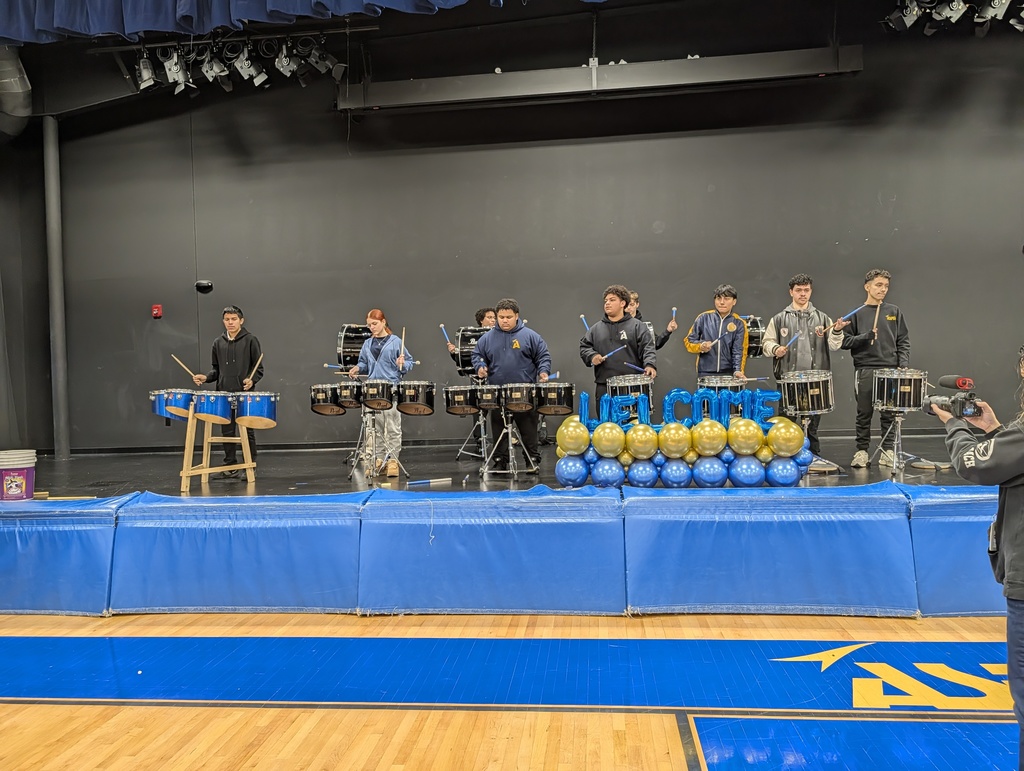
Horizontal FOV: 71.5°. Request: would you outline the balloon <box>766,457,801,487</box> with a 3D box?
[{"bbox_3d":[1.883,0.612,4.930,0.242,0.235,0.242,-2,0,7],"label":"balloon"}]

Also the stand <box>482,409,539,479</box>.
[{"bbox_3d":[-0.012,0.489,6.310,0.530,0.650,0.470,-2,0,6],"label":"stand"}]

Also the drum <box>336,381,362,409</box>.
[{"bbox_3d":[-1.384,0.086,6.150,0.235,0.230,0.235,-2,0,12],"label":"drum"}]

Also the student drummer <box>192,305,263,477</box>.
[{"bbox_3d":[-2.740,0.055,6.940,0.580,1.690,0.460,-2,0,3],"label":"student drummer"}]

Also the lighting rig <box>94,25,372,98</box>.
[{"bbox_3d":[-2.919,-3.383,7.400,3.000,0.500,0.400,-2,1,7],"label":"lighting rig"}]

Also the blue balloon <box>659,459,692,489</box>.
[{"bbox_3d":[1.174,0.626,5.080,0.228,0.220,0.228,-2,0,7],"label":"blue balloon"}]

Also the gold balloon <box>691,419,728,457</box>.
[{"bbox_3d":[1.468,0.387,5.260,0.250,0.270,0.260,-2,0,6],"label":"gold balloon"}]

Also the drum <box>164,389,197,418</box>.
[{"bbox_3d":[-2.826,0.158,6.070,0.285,0.260,0.285,-2,0,18],"label":"drum"}]

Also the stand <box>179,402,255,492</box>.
[{"bbox_3d":[-2.645,0.522,6.330,0.480,0.756,0.550,-2,0,6],"label":"stand"}]

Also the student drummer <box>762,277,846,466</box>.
[{"bbox_3d":[2.633,-0.144,6.400,0.700,1.740,0.500,-2,1,17],"label":"student drummer"}]

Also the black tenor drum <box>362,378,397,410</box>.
[{"bbox_3d":[-1.149,0.082,6.120,0.285,0.255,0.285,-2,0,12],"label":"black tenor drum"}]

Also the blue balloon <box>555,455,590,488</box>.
[{"bbox_3d":[0.444,0.635,5.220,0.245,0.240,0.245,-2,0,7],"label":"blue balloon"}]

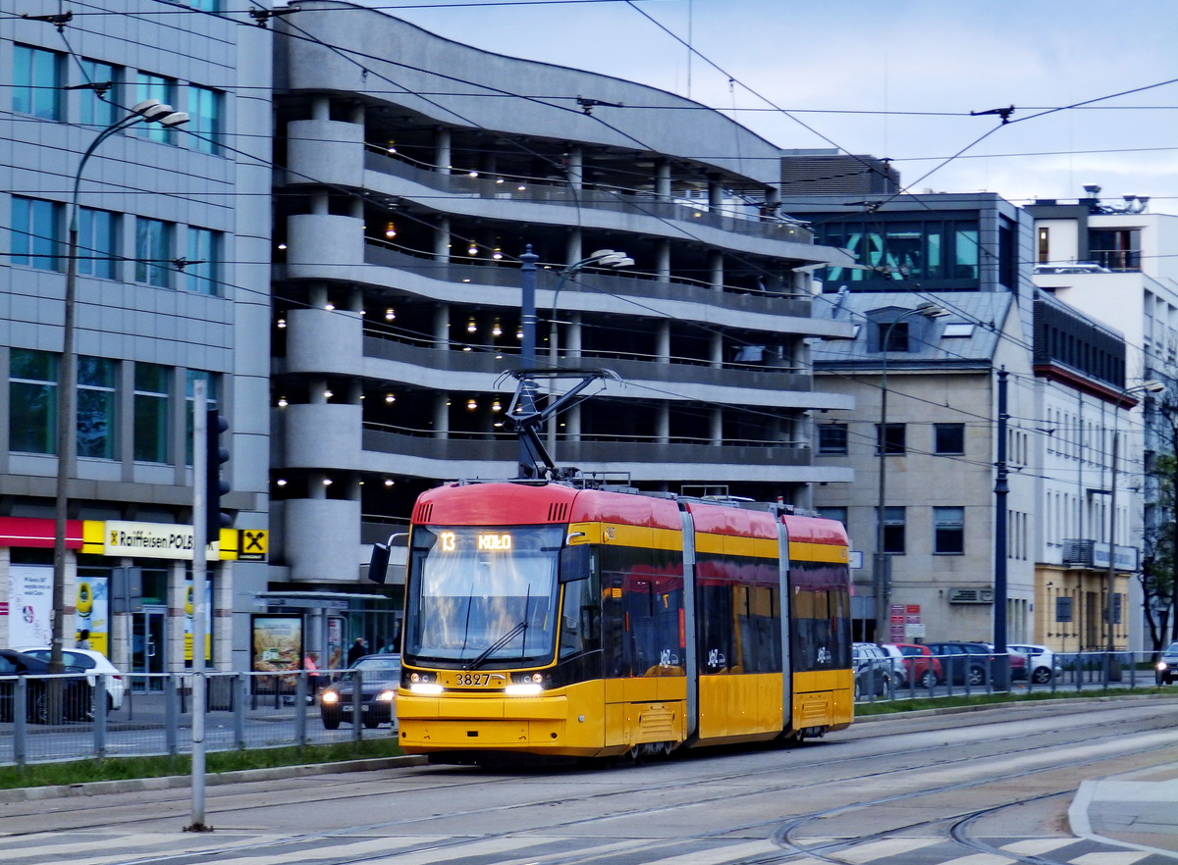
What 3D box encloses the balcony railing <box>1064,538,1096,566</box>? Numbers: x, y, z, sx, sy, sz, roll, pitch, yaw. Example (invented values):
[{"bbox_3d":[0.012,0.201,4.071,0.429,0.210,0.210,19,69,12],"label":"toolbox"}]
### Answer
[{"bbox_3d":[21.857,5.346,197.000,1.200,1.130,1.800,0,-3,15],"label":"balcony railing"}]

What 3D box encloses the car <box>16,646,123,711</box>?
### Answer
[{"bbox_3d":[-11.956,5.199,92.000,4.200,1.443,1.770,1,-3,-23],"label":"car"}]

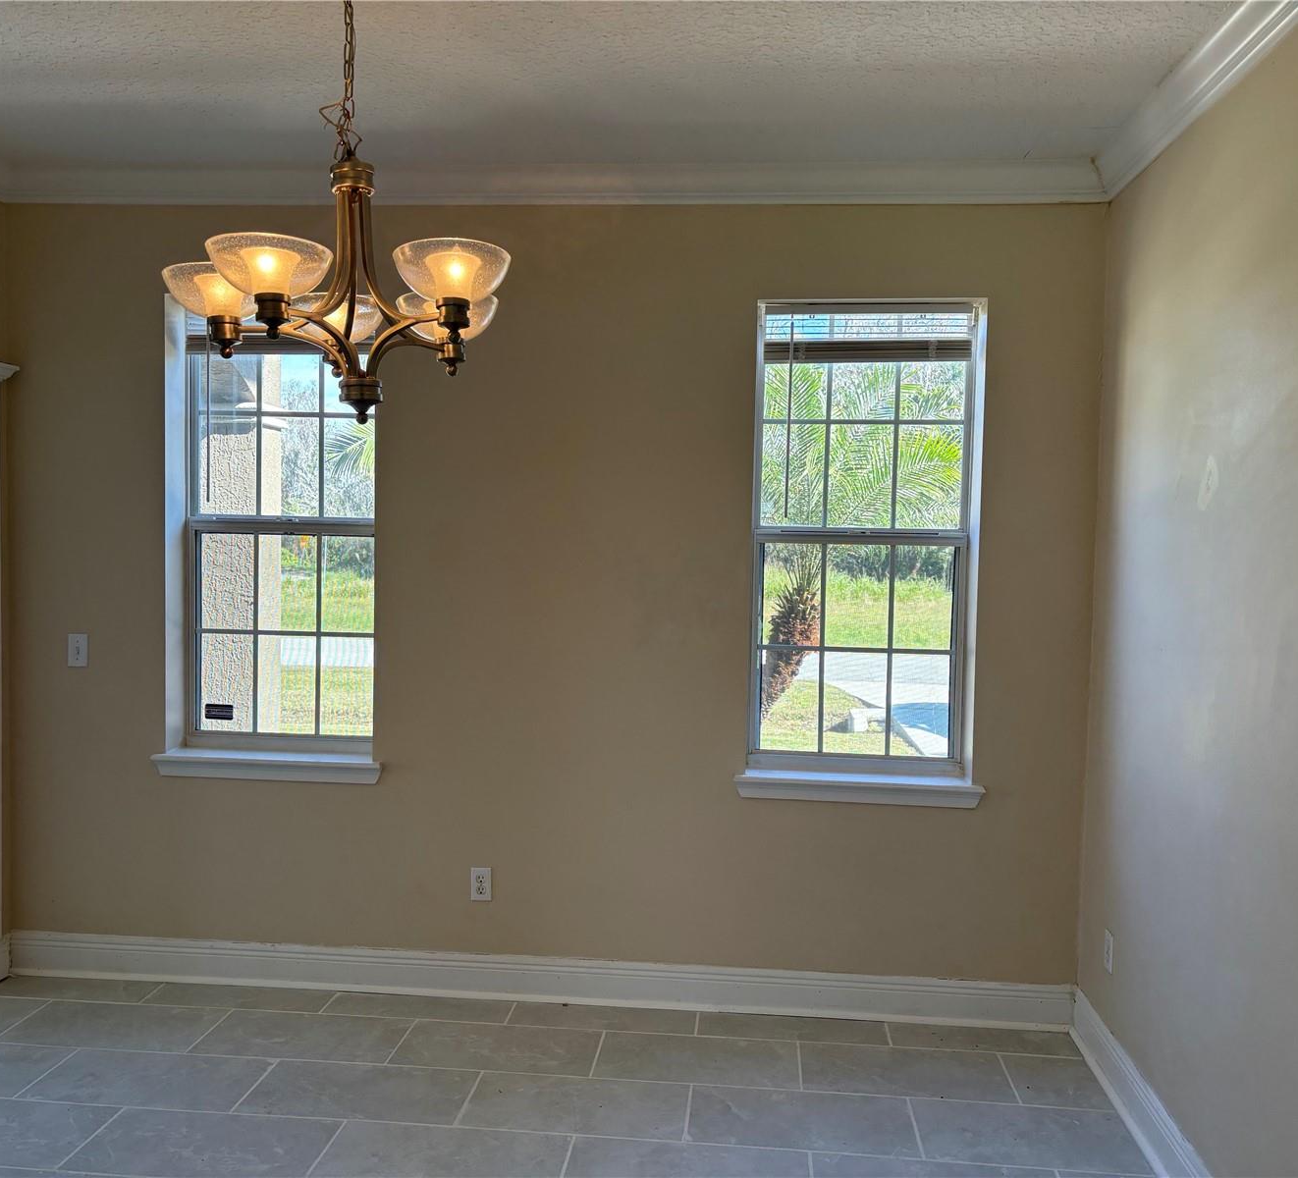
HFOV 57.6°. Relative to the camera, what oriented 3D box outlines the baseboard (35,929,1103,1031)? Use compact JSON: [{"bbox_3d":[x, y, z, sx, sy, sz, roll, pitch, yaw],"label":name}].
[{"bbox_3d":[-0.429,1.322,3.987,3.633,0.148,0.028,1,3,5],"label":"baseboard"}]

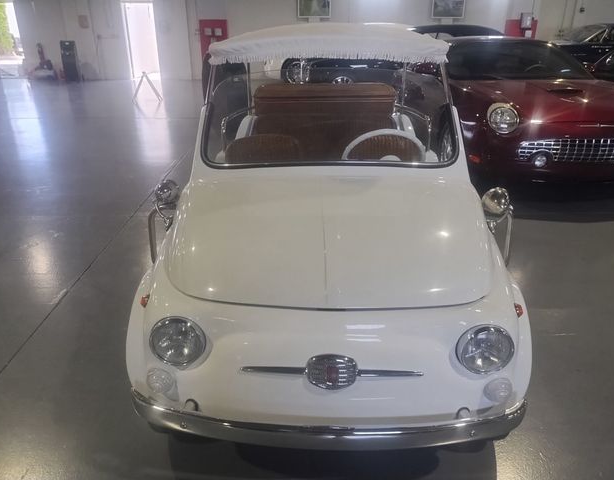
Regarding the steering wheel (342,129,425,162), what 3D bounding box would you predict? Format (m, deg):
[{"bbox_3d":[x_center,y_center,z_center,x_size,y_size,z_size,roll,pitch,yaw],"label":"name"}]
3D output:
[{"bbox_3d":[0.352,-0.373,2.230,0.400,0.400,0.090,1,50,3],"label":"steering wheel"}]

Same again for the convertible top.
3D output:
[{"bbox_3d":[0.126,-1.139,2.603,1.110,0.190,1.250,1,25,3],"label":"convertible top"}]

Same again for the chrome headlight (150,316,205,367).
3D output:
[{"bbox_3d":[-0.388,0.291,1.424,0.170,0.170,0.085,1,20,3],"label":"chrome headlight"}]

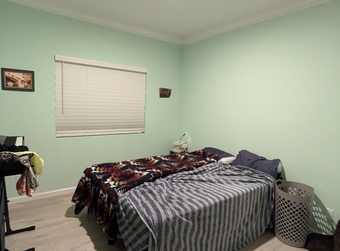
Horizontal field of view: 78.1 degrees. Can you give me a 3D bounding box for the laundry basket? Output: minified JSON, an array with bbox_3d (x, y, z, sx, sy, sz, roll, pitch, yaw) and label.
[{"bbox_3d":[1.401,0.989,2.391,0.435,0.584,0.435,-2,7,-36],"label":"laundry basket"}]

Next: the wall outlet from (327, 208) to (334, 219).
[{"bbox_3d":[1.746,0.981,2.286,0.016,0.114,0.070,-2,7,-36],"label":"wall outlet"}]

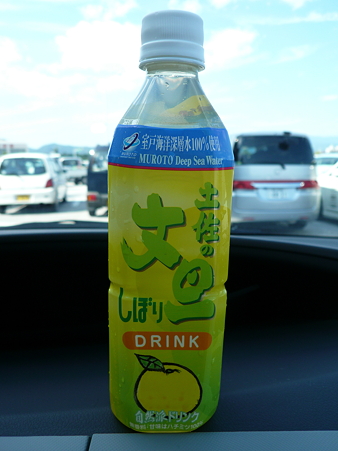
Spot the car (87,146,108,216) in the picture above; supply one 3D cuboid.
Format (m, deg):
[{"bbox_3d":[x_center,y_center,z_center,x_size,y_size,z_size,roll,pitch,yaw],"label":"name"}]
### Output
[{"bbox_3d":[-1.393,-1.311,10.233,1.500,1.710,3.420,-1,11,-8],"label":"car"}]

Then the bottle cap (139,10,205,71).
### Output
[{"bbox_3d":[0.002,-0.090,0.178,0.031,0.022,0.031,1,15,0],"label":"bottle cap"}]

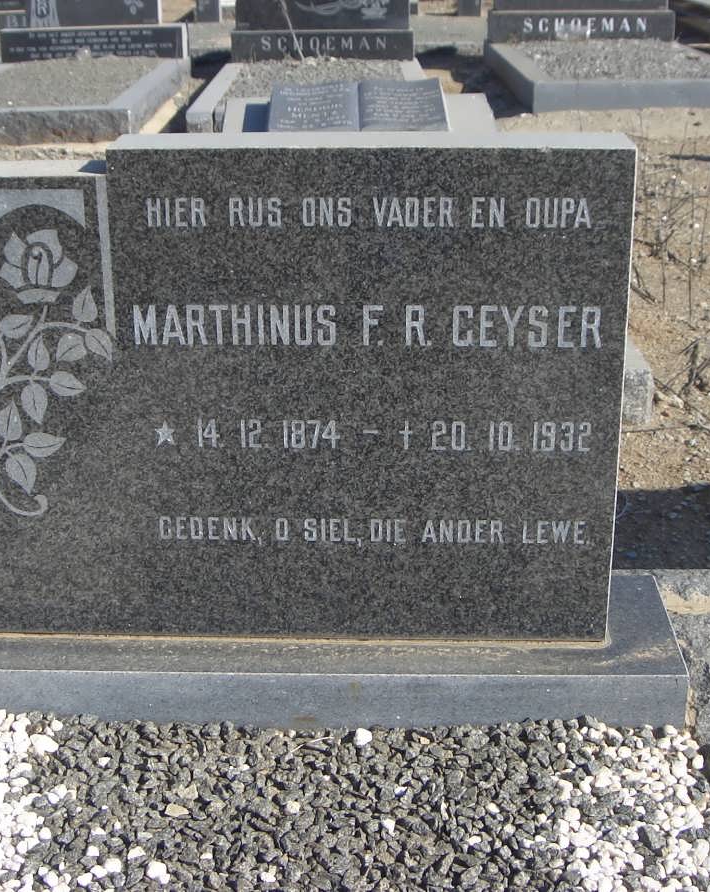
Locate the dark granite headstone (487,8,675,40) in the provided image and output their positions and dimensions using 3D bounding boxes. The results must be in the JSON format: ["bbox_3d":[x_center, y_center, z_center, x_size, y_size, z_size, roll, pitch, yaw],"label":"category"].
[{"bbox_3d":[1.396,-2.618,8.370,1.150,0.190,0.250,-1,22,-1],"label":"dark granite headstone"}]

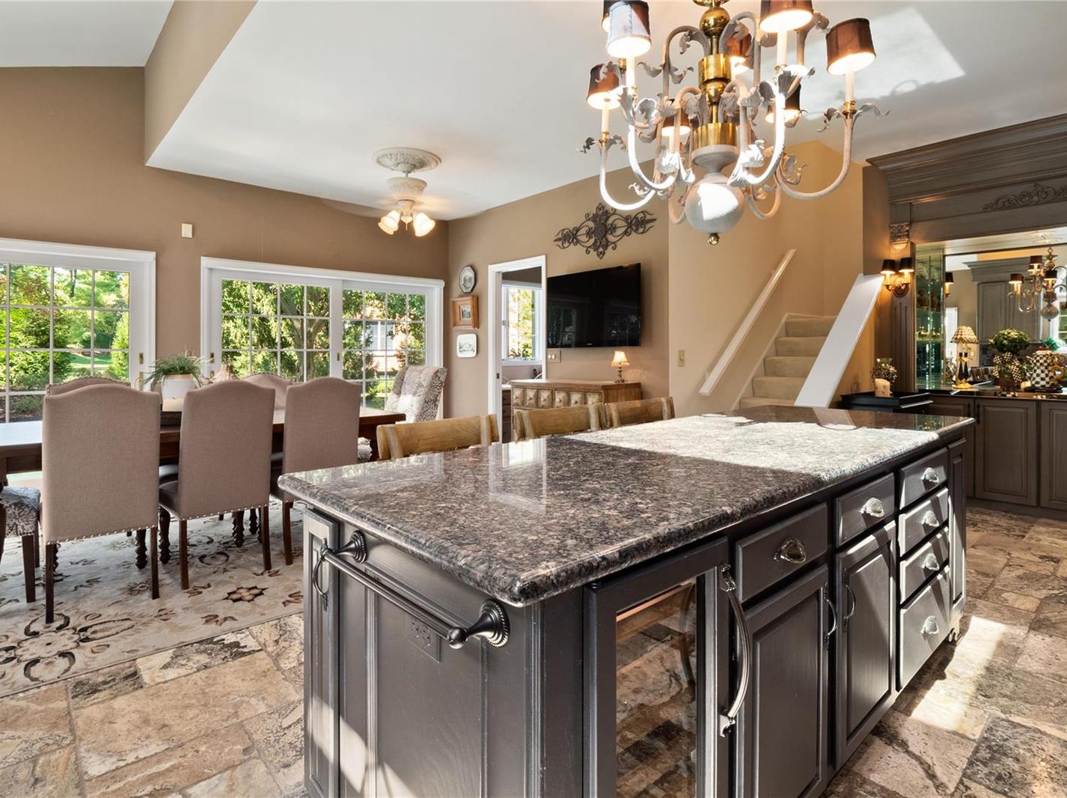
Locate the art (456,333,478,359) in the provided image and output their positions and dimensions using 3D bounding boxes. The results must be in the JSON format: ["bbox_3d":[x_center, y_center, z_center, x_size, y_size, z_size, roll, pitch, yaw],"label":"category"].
[{"bbox_3d":[-0.730,-0.586,5.850,0.030,0.260,0.340,-4,5,-42],"label":"art"}]

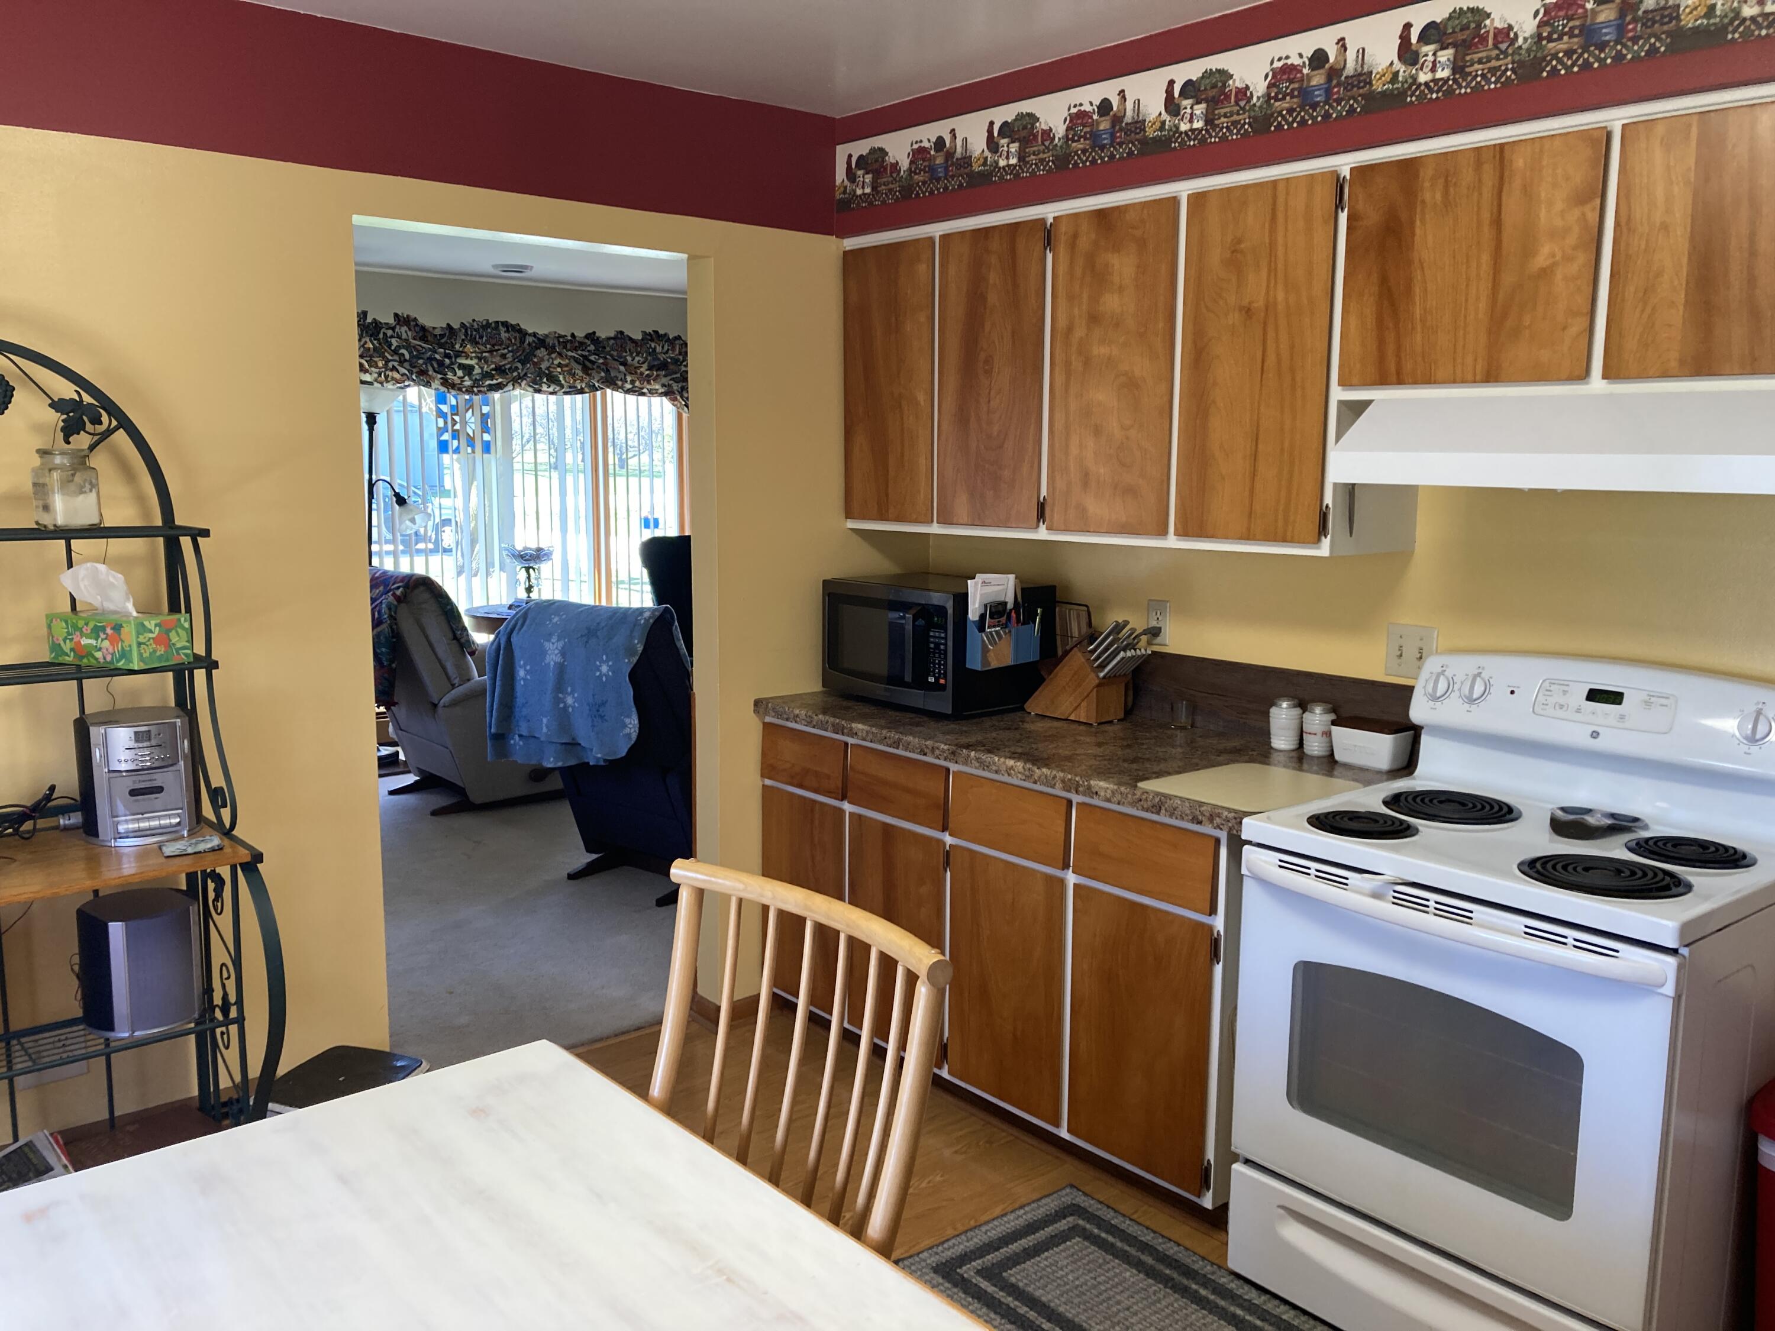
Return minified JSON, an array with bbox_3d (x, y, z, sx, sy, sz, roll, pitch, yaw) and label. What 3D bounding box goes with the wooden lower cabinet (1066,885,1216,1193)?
[{"bbox_3d":[0.688,0.740,3.099,0.500,0.560,0.358,-7,11,-40],"label":"wooden lower cabinet"}]

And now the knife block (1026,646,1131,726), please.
[{"bbox_3d":[0.477,0.034,3.639,0.120,0.190,0.250,-7,11,-40],"label":"knife block"}]

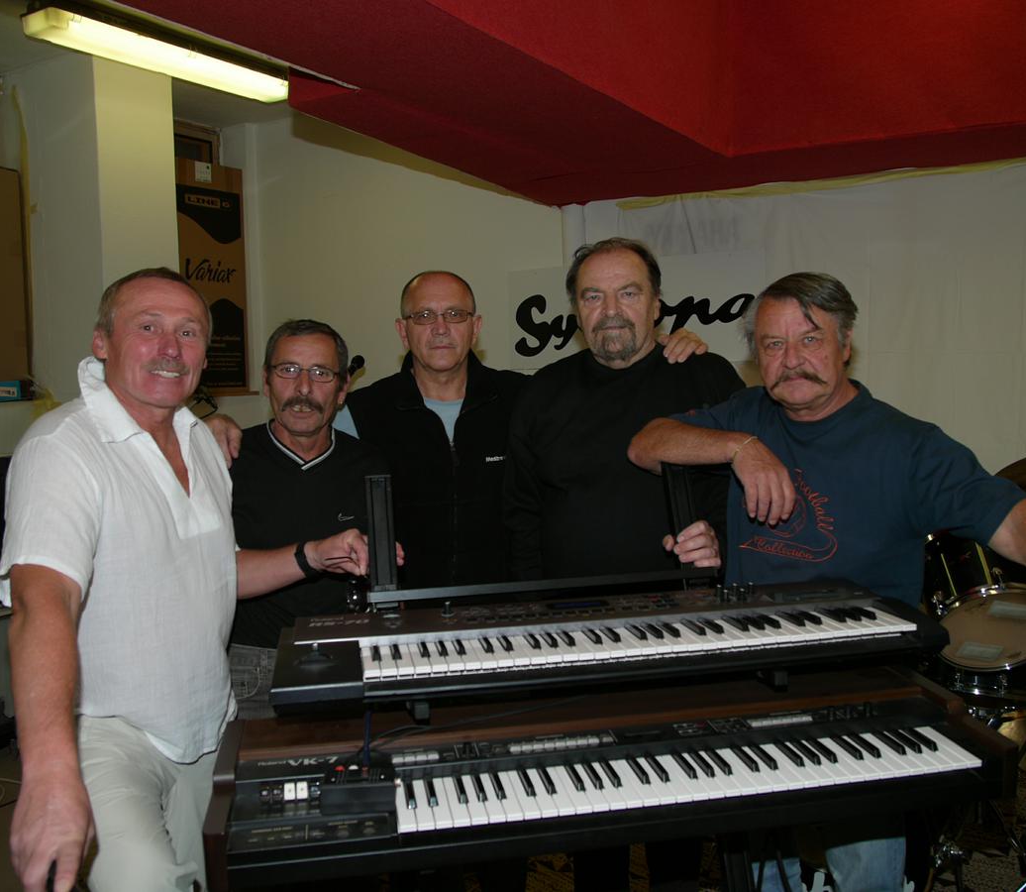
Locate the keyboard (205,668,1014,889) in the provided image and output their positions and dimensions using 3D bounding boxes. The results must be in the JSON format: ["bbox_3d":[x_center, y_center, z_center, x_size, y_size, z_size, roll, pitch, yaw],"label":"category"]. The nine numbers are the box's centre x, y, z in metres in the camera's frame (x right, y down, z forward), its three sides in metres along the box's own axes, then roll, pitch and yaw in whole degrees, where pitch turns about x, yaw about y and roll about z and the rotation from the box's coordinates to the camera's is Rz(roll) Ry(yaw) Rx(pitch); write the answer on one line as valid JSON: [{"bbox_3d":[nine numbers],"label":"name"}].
[{"bbox_3d":[0.141,0.473,1.466,1.128,0.110,0.348,-3,5,-8],"label":"keyboard"}]

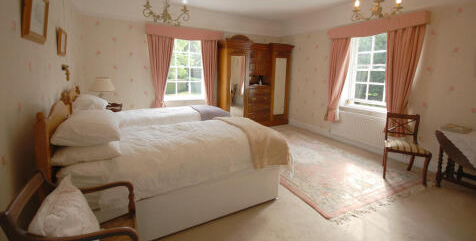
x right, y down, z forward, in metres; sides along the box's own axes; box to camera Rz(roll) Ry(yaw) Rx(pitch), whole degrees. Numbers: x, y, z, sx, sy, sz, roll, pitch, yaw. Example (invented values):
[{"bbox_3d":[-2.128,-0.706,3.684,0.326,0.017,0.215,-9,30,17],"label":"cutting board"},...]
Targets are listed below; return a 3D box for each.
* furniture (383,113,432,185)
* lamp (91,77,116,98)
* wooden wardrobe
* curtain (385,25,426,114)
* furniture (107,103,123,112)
[{"bbox_3d":[2.378,0.400,2.782,0.447,0.854,0.467,4,11,20],"label":"furniture"},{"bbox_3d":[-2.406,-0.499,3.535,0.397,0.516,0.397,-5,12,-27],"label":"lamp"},{"bbox_3d":[0.484,-0.935,5.227,1.946,2.244,0.497,-5,12,-27],"label":"wooden wardrobe"},{"bbox_3d":[2.550,-0.602,3.103,0.159,1.668,0.467,-5,12,-27],"label":"curtain"},{"bbox_3d":[-2.359,0.153,3.709,0.437,0.794,0.447,-5,12,-27],"label":"furniture"}]

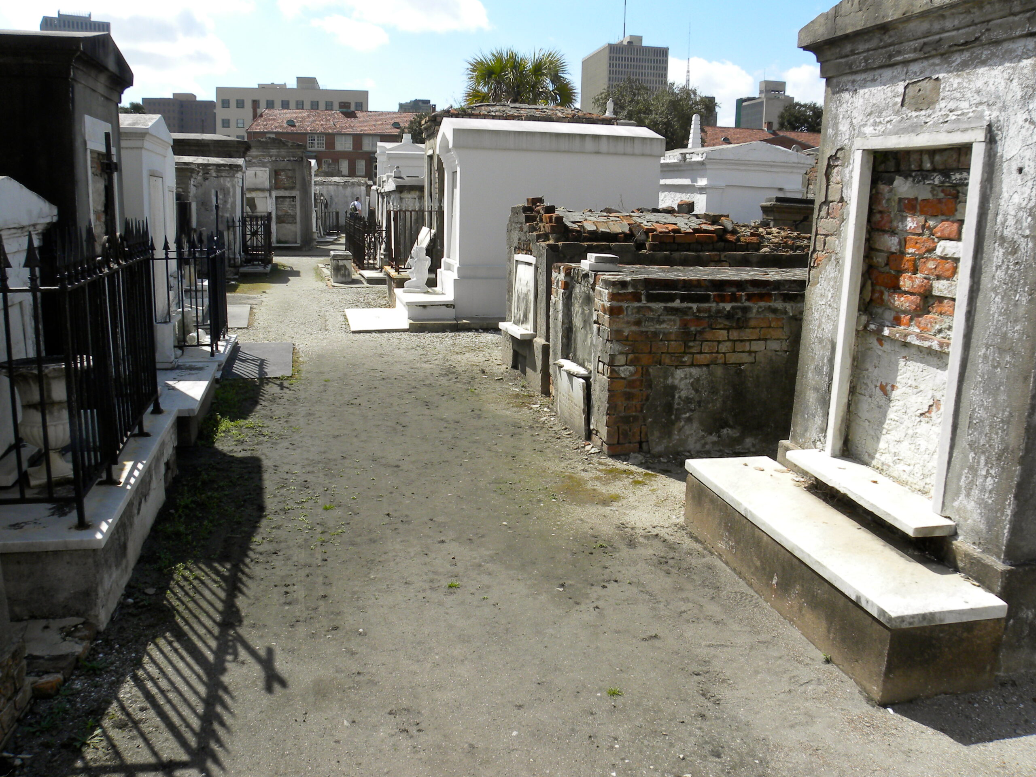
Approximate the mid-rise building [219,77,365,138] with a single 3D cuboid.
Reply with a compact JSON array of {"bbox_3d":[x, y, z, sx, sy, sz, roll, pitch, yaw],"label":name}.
[{"bbox_3d":[-61.444,-69.375,220.337,37.900,33.000,36.000,-1,14,-11],"label":"mid-rise building"}]

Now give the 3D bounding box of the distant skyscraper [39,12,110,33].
[{"bbox_3d":[-347.080,-224.222,622.074,44.400,134.000,41.000,-7,16,-33],"label":"distant skyscraper"}]

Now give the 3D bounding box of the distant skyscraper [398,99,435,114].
[{"bbox_3d":[-77.684,-176.569,582.137,22.100,73.000,22.000,-1,14,-11],"label":"distant skyscraper"}]

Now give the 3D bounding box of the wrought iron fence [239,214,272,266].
[{"bbox_3d":[-5.760,-3.273,17.118,0.560,1.150,2.000,-2,14,-15],"label":"wrought iron fence"}]

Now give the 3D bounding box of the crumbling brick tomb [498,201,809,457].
[{"bbox_3d":[1.455,-0.763,6.808,2.750,1.600,3.440,-1,14,-11],"label":"crumbling brick tomb"}]

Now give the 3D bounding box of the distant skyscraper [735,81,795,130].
[{"bbox_3d":[148.312,-148.873,485.442,24.000,75.000,38.000,-1,14,-11],"label":"distant skyscraper"}]

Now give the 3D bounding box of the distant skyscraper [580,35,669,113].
[{"bbox_3d":[67.603,-173.273,516.746,38.700,104.000,60.000,-1,14,-11],"label":"distant skyscraper"}]

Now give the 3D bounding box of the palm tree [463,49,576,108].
[{"bbox_3d":[0.022,-6.840,23.094,3.100,5.800,3.100,1,13,0],"label":"palm tree"}]

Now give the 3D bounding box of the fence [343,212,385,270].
[{"bbox_3d":[-3.713,-3.552,18.461,0.500,1.130,5.000,-2,14,-15],"label":"fence"}]

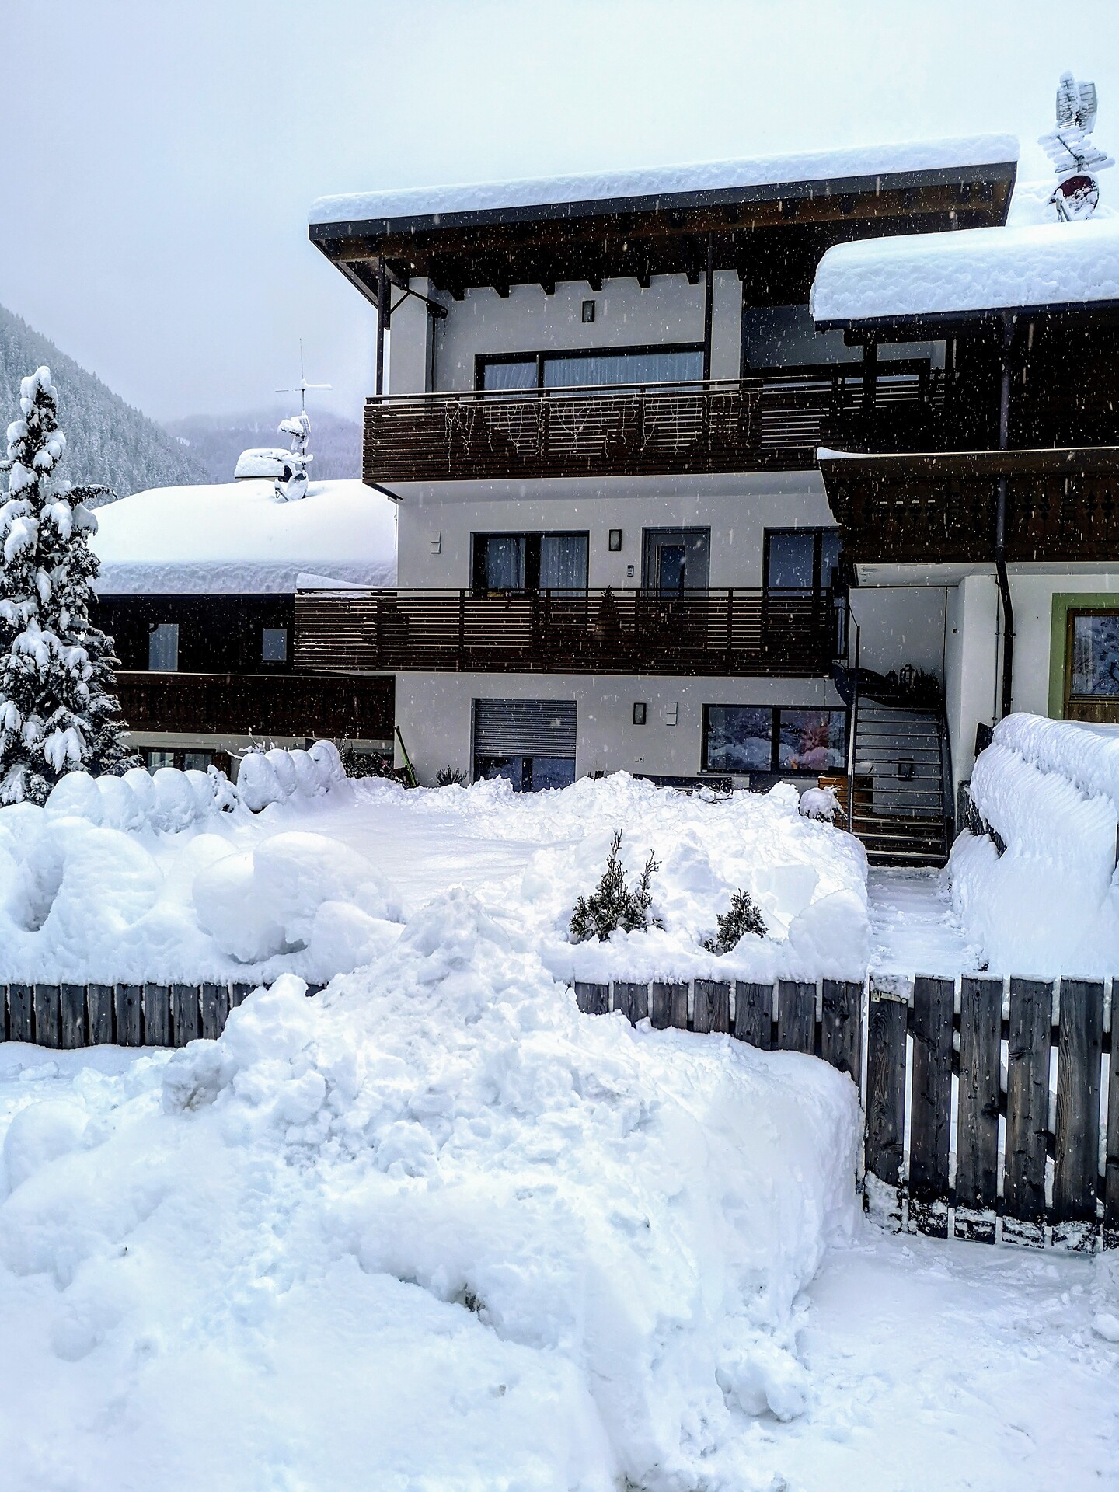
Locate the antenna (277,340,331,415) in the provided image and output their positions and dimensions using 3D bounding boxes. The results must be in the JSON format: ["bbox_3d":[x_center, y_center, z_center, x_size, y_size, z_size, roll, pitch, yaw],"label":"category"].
[{"bbox_3d":[-6.142,-8.848,28.000,1.320,1.800,0.800,1,2,0],"label":"antenna"}]

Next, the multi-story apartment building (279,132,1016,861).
[{"bbox_3d":[2.047,-3.482,21.762,10.610,9.550,10.200,2,2,14],"label":"multi-story apartment building"}]

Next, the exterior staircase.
[{"bbox_3d":[4.839,0.303,16.356,1.350,2.480,3.150,2,2,14],"label":"exterior staircase"}]

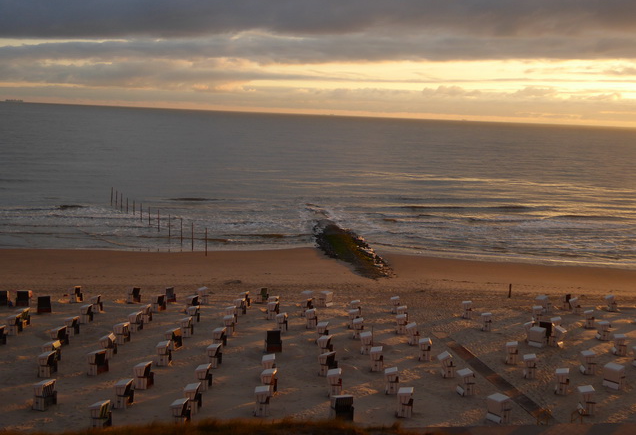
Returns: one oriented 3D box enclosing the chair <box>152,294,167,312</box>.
[{"bbox_3d":[-16.197,8.675,81.946,0.959,1.620,1.210,5,8,21],"label":"chair"}]

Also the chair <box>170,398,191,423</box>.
[{"bbox_3d":[-8.469,12.057,49.842,1.000,1.650,1.170,4,7,12],"label":"chair"}]

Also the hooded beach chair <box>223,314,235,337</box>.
[{"bbox_3d":[-7.687,9.467,70.983,0.900,1.570,1.170,3,7,4],"label":"hooded beach chair"}]

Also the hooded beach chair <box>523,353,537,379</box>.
[{"bbox_3d":[16.454,11.585,62.759,0.950,1.600,1.200,4,7,9],"label":"hooded beach chair"}]

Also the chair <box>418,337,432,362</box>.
[{"bbox_3d":[9.046,11.094,67.911,0.970,1.600,1.200,3,7,5],"label":"chair"}]

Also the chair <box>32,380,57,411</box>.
[{"bbox_3d":[-16.987,11.008,50.253,0.881,1.620,1.210,5,8,19],"label":"chair"}]

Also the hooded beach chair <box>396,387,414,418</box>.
[{"bbox_3d":[5.822,12.354,53.813,0.970,1.600,1.200,3,7,6],"label":"hooded beach chair"}]

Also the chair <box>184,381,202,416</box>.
[{"bbox_3d":[-7.807,11.429,50.878,0.950,1.600,1.200,3,7,5],"label":"chair"}]

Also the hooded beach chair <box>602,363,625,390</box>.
[{"bbox_3d":[21.682,11.656,59.195,0.951,1.620,1.210,-3,9,-37],"label":"hooded beach chair"}]

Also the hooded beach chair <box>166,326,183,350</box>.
[{"bbox_3d":[-11.703,9.808,65.594,0.930,1.590,1.220,5,8,19],"label":"hooded beach chair"}]

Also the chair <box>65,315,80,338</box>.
[{"bbox_3d":[-21.122,9.368,69.394,0.950,1.600,1.200,4,7,9],"label":"chair"}]

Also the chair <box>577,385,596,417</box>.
[{"bbox_3d":[18.479,12.674,55.614,1.000,1.650,1.200,3,7,6],"label":"chair"}]

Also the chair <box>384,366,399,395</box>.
[{"bbox_3d":[5.347,11.873,58.482,0.970,1.600,1.200,3,7,3],"label":"chair"}]

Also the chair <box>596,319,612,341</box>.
[{"bbox_3d":[25.943,10.230,73.466,0.930,1.590,1.220,3,7,2],"label":"chair"}]

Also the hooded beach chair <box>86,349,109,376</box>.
[{"bbox_3d":[-15.745,10.248,57.547,0.950,1.600,1.200,5,8,20],"label":"hooded beach chair"}]

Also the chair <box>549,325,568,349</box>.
[{"bbox_3d":[21.433,10.625,71.382,1.120,1.530,1.080,-3,9,-36],"label":"chair"}]

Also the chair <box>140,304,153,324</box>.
[{"bbox_3d":[-16.221,9.057,76.325,0.930,1.590,1.220,3,7,2],"label":"chair"}]

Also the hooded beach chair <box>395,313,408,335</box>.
[{"bbox_3d":[8.063,10.268,78.123,1.000,1.650,1.170,3,7,7],"label":"hooded beach chair"}]

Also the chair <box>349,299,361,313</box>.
[{"bbox_3d":[3.797,9.237,81.232,0.950,1.600,1.200,4,7,9],"label":"chair"}]

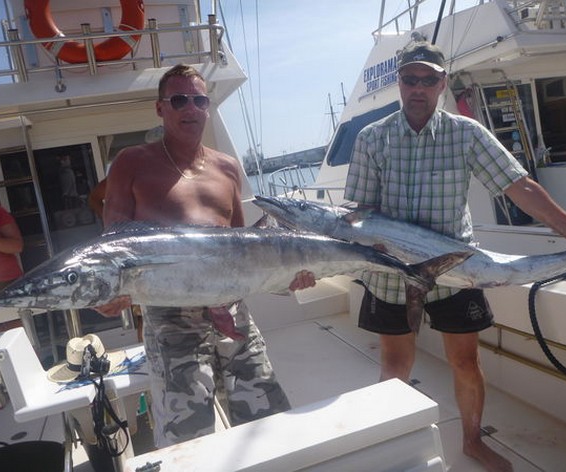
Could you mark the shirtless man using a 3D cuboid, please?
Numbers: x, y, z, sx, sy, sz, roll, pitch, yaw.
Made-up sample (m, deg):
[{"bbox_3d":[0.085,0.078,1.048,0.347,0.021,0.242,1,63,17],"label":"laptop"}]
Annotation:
[{"bbox_3d":[-0.235,0.290,1.740,0.640,1.760,0.440,-9,8,-17],"label":"shirtless man"}]

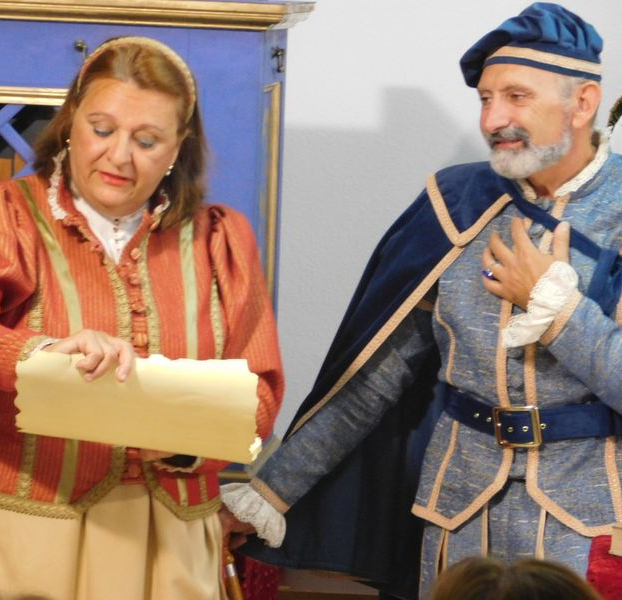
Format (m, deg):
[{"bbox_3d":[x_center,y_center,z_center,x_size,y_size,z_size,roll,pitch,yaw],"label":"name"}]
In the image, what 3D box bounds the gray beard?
[{"bbox_3d":[0.307,-0.218,5.840,0.110,0.083,0.135,-2,6,-40],"label":"gray beard"}]

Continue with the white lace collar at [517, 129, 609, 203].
[{"bbox_3d":[0.379,-0.203,5.900,0.140,0.095,0.140,4,5,24],"label":"white lace collar"}]

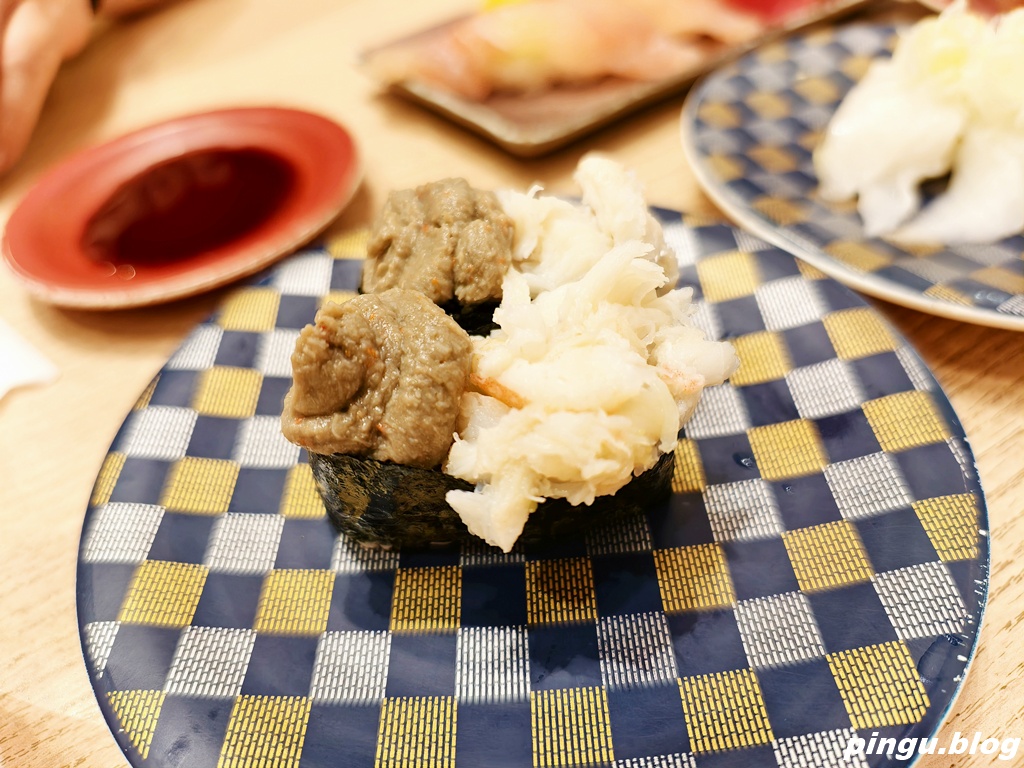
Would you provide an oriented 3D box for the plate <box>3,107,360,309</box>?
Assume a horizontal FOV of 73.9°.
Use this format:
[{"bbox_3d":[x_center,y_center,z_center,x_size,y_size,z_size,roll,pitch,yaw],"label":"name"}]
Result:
[{"bbox_3d":[-0.091,-0.050,0.200,0.097,0.018,0.097,-7,46,0],"label":"plate"}]

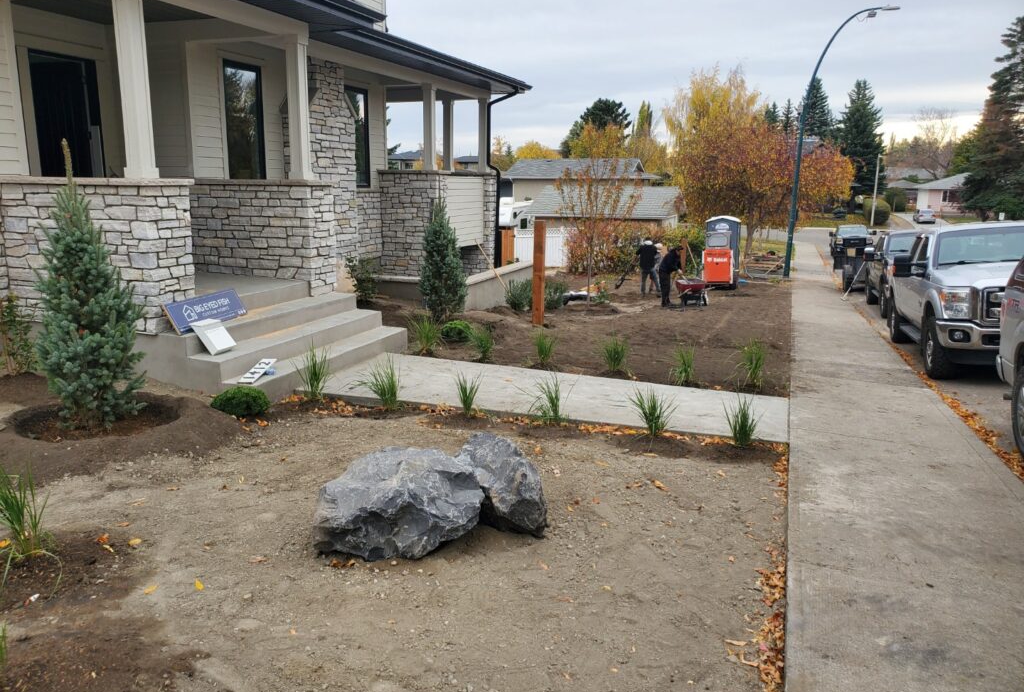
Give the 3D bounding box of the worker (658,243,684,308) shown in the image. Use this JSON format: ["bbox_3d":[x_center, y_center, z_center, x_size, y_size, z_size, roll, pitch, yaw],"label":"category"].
[{"bbox_3d":[4.050,-1.760,19.768,0.680,1.530,0.520,1,12,3],"label":"worker"}]

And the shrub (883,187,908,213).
[{"bbox_3d":[42.920,-16.380,86.083,2.629,2.878,2.497,7,14,25],"label":"shrub"}]

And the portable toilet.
[{"bbox_3d":[8.275,-3.912,29.884,1.150,2.350,1.150,7,15,27],"label":"portable toilet"}]

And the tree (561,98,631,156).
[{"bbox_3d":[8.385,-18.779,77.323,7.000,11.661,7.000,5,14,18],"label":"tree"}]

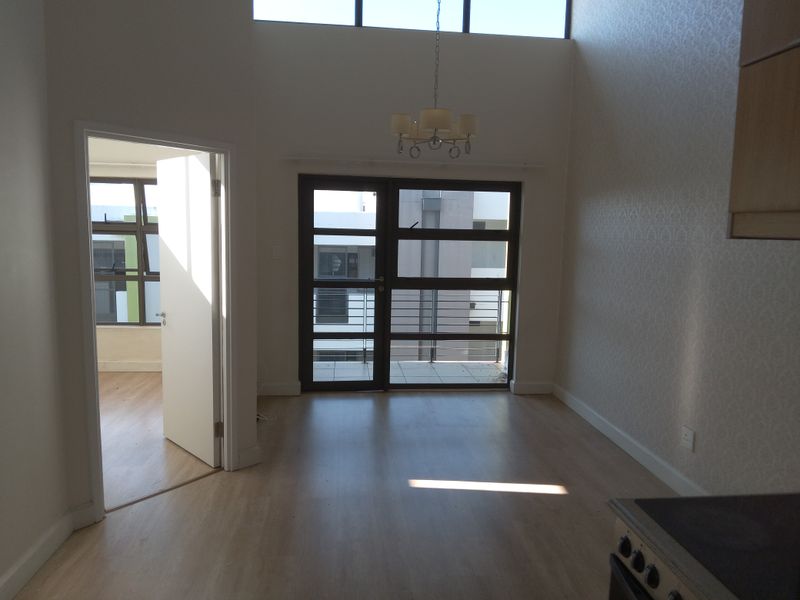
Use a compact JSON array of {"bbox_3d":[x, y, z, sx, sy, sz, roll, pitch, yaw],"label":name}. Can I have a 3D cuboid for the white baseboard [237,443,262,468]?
[{"bbox_3d":[-1.002,1.051,3.847,0.020,0.120,0.173,7,9,39],"label":"white baseboard"}]

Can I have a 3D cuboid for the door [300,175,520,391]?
[{"bbox_3d":[0.096,-0.128,5.639,2.127,2.067,0.080,1,7,-6],"label":"door"}]

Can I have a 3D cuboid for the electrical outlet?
[{"bbox_3d":[1.734,0.839,3.498,0.015,0.117,0.112,1,7,-6],"label":"electrical outlet"}]

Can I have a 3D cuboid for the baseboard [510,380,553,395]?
[{"bbox_3d":[1.312,0.872,5.711,0.405,0.120,0.020,1,7,-6],"label":"baseboard"}]

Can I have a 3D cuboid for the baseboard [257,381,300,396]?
[{"bbox_3d":[-1.149,0.846,5.469,0.428,0.120,0.020,1,7,-6],"label":"baseboard"}]

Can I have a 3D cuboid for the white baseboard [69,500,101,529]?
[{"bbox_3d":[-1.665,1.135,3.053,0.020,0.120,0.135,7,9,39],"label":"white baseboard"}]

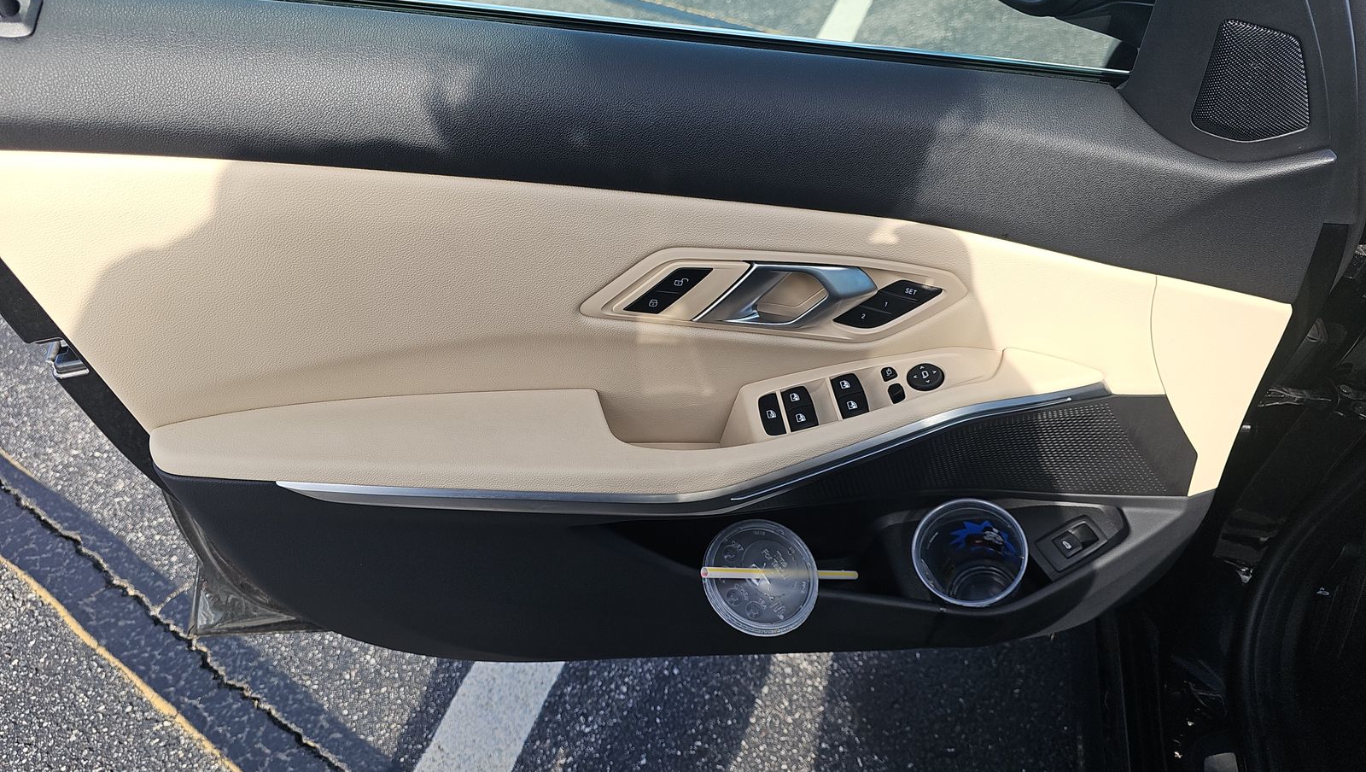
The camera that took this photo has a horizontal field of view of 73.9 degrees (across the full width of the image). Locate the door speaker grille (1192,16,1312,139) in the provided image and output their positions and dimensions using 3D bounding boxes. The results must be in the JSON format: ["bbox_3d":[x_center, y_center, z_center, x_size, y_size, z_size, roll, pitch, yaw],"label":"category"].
[{"bbox_3d":[0.358,-0.189,0.565,0.073,0.070,0.013,16,42,13],"label":"door speaker grille"}]

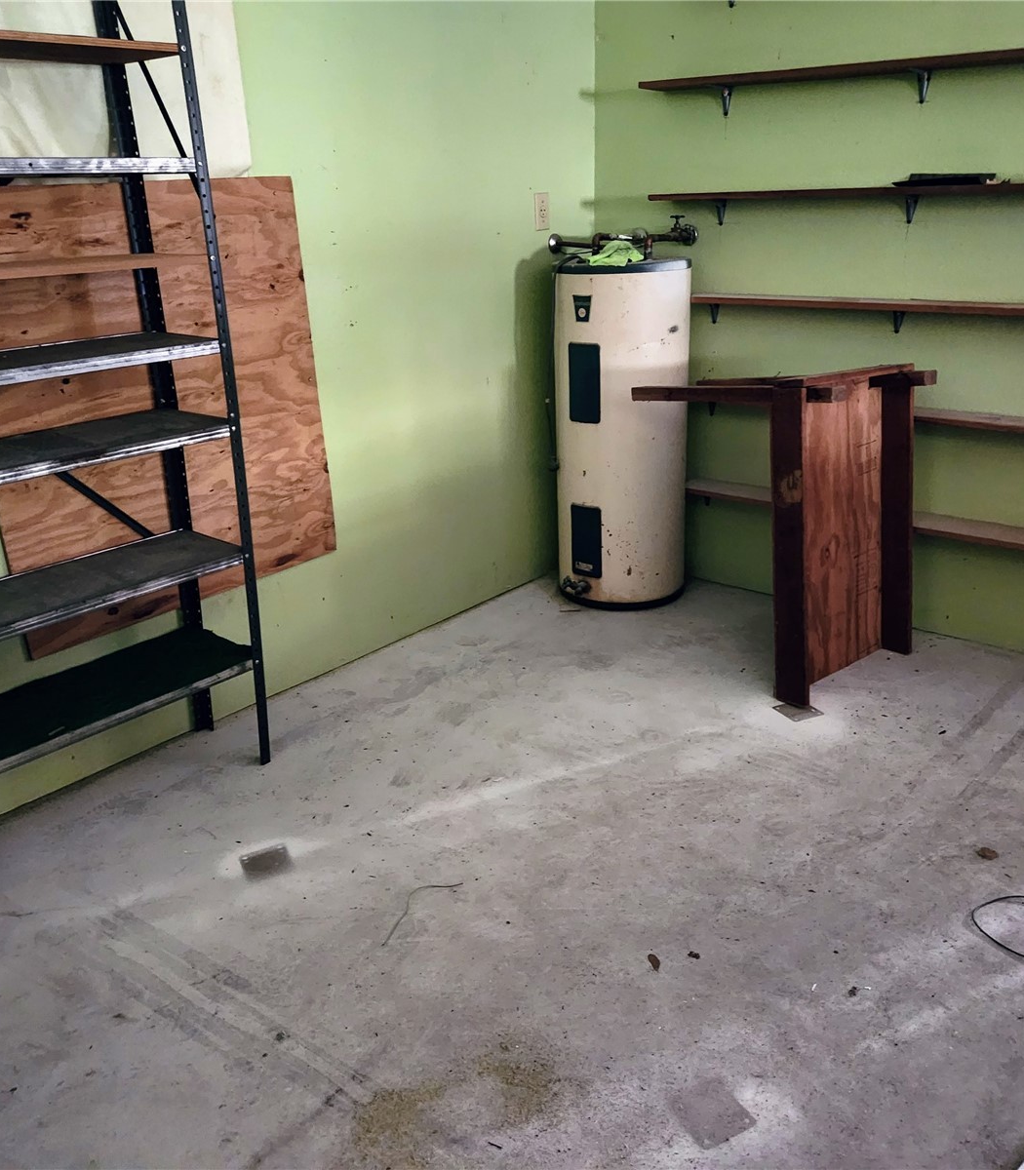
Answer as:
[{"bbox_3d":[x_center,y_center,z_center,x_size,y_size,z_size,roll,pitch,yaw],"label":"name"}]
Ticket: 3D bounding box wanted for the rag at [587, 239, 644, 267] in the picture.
[{"bbox_3d":[0.332,-1.056,3.302,0.175,0.080,0.190,1,20,6],"label":"rag"}]

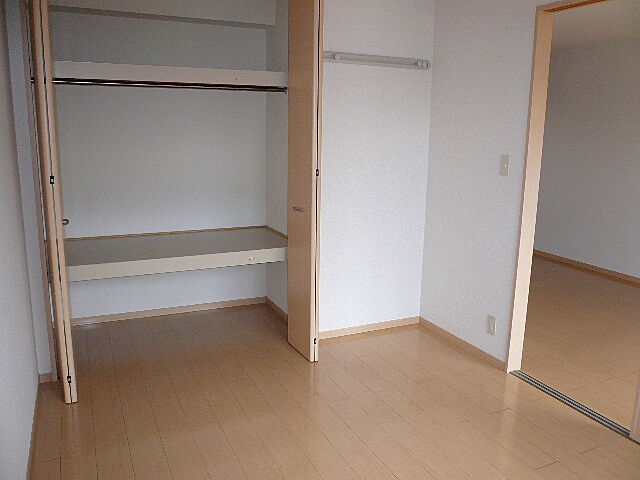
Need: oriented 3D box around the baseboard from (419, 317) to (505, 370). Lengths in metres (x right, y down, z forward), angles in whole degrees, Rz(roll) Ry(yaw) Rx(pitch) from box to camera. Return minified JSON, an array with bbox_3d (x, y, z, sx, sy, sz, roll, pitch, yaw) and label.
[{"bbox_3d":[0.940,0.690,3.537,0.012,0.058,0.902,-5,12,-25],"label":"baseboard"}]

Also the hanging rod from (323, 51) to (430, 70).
[{"bbox_3d":[0.392,-1.169,3.381,0.830,0.065,0.040,-5,12,-25],"label":"hanging rod"}]

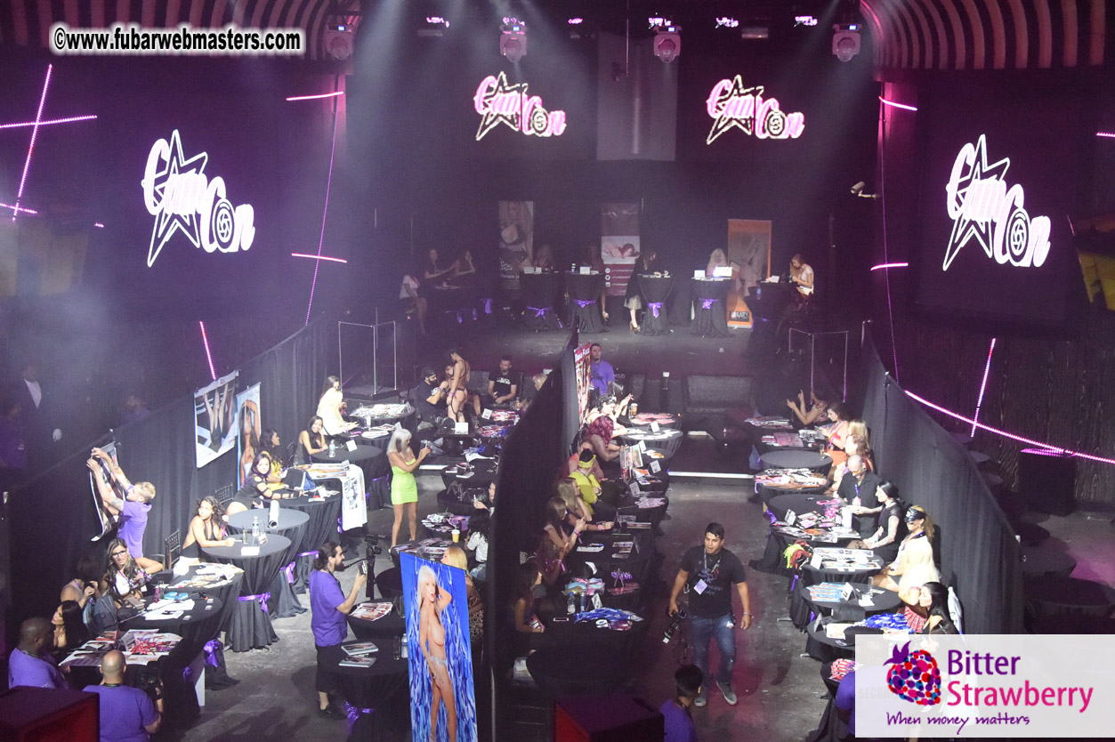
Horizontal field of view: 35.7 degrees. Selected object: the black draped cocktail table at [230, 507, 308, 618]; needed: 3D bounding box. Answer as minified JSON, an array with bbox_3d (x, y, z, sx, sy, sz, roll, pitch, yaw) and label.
[{"bbox_3d":[-3.159,2.147,19.001,0.930,1.060,0.930,0,10,0],"label":"black draped cocktail table"}]

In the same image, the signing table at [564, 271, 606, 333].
[{"bbox_3d":[0.534,-1.337,33.195,0.820,1.070,0.820,0,10,0],"label":"signing table"}]

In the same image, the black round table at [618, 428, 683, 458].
[{"bbox_3d":[1.286,1.408,24.051,0.940,1.070,0.940,1,10,5],"label":"black round table"}]

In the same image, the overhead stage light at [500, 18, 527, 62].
[{"bbox_3d":[-0.667,-5.013,26.500,0.420,0.600,0.400,0,10,0],"label":"overhead stage light"}]

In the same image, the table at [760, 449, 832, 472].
[{"bbox_3d":[3.102,1.675,22.598,0.940,1.070,0.940,1,10,5],"label":"table"}]

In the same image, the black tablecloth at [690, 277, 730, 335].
[{"bbox_3d":[2.929,-1.225,32.995,0.820,1.070,0.820,1,10,5],"label":"black tablecloth"}]

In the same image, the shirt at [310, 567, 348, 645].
[{"bbox_3d":[-2.161,2.224,16.317,0.380,0.790,0.500,0,10,0],"label":"shirt"}]

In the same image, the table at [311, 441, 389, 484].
[{"bbox_3d":[-2.675,1.570,22.177,0.930,1.060,0.930,0,10,0],"label":"table"}]

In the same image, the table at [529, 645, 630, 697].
[{"bbox_3d":[0.215,2.954,14.563,0.930,1.060,0.930,0,10,0],"label":"table"}]

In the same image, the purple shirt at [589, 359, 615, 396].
[{"bbox_3d":[0.624,0.118,27.000,0.520,0.600,0.320,3,11,17],"label":"purple shirt"}]

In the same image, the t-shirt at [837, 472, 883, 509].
[{"bbox_3d":[3.543,1.454,20.300,0.520,0.580,0.360,6,12,30],"label":"t-shirt"}]

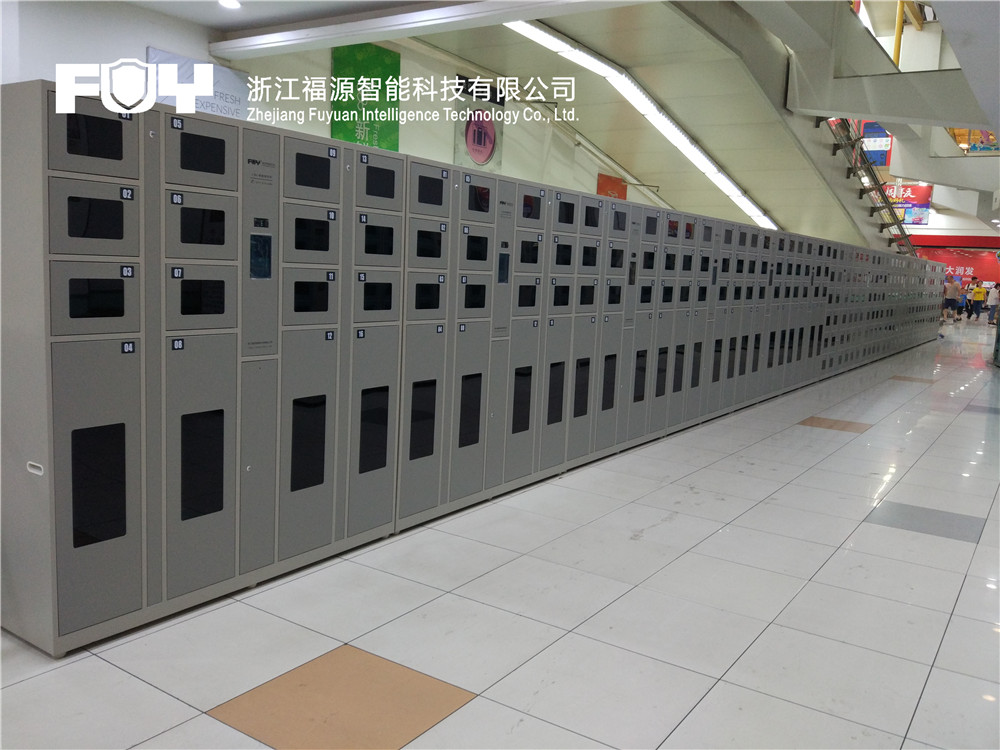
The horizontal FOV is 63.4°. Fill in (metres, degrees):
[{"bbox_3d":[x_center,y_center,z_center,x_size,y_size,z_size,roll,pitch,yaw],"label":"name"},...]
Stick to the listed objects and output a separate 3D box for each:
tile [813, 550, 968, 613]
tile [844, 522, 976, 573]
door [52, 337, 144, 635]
[{"bbox_3d":[1.858,0.973,3.856,0.600,0.012,0.600,7,9,34],"label":"tile"},{"bbox_3d":[2.207,0.924,4.349,0.600,0.010,0.600,7,9,34],"label":"tile"},{"bbox_3d":[-1.422,0.388,2.872,0.020,1.023,0.311,7,9,34],"label":"door"}]

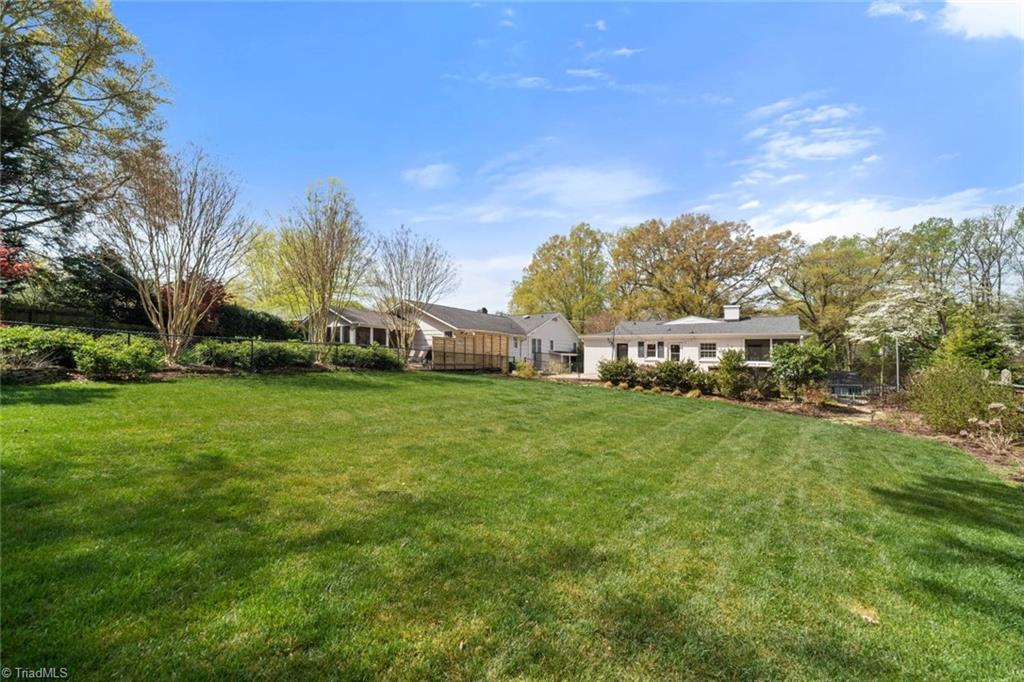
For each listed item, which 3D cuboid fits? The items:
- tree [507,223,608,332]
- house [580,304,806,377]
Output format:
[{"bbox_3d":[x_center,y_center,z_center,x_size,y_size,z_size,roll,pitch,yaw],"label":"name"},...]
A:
[{"bbox_3d":[5.866,-6.340,51.000,12.600,17.681,12.600,0,-1,0],"label":"tree"},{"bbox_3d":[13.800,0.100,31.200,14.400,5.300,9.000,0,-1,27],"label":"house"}]

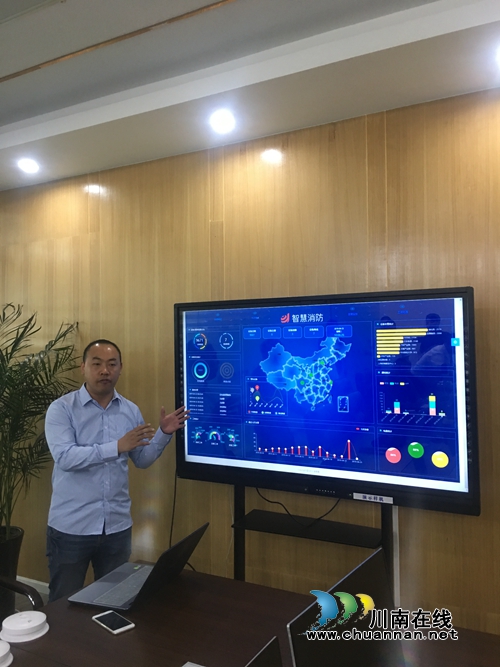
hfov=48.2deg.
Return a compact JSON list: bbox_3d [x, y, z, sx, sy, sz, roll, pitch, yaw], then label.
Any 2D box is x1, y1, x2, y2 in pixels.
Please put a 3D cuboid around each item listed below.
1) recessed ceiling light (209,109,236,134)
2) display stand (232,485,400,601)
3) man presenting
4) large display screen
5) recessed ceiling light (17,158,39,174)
[{"bbox_3d":[-0.138,-1.075,2.794,0.130,0.050,0.130,-1,-1,0],"label":"recessed ceiling light"},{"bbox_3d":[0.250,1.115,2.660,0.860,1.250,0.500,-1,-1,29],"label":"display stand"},{"bbox_3d":[-0.561,0.884,2.368,0.570,1.710,0.500,0,-1,-34],"label":"man presenting"},{"bbox_3d":[0.286,0.294,2.701,1.528,0.938,0.088,-1,-1,29],"label":"large display screen"},{"bbox_3d":[-1.380,-1.053,3.474,0.130,0.050,0.130,-1,-1,29],"label":"recessed ceiling light"}]

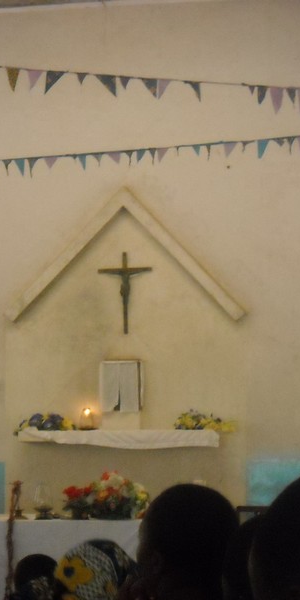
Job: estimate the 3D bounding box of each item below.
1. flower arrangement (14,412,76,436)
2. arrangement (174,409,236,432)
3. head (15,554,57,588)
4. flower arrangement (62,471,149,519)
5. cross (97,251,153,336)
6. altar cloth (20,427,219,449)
[{"bbox_3d":[-0.835,0.996,14.041,0.450,0.182,0.220,-2,-5,13],"label":"flower arrangement"},{"bbox_3d":[0.435,0.944,13.744,0.448,0.177,0.220,-2,-5,13],"label":"arrangement"},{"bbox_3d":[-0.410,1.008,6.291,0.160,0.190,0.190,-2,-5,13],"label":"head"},{"bbox_3d":[-0.305,1.342,12.131,0.528,0.321,0.320,-2,-5,13],"label":"flower arrangement"},{"bbox_3d":[-0.198,-0.051,14.138,0.426,0.644,0.070,-2,-5,13],"label":"cross"},{"bbox_3d":[-0.258,1.092,13.917,1.559,0.153,0.360,-2,-5,13],"label":"altar cloth"}]

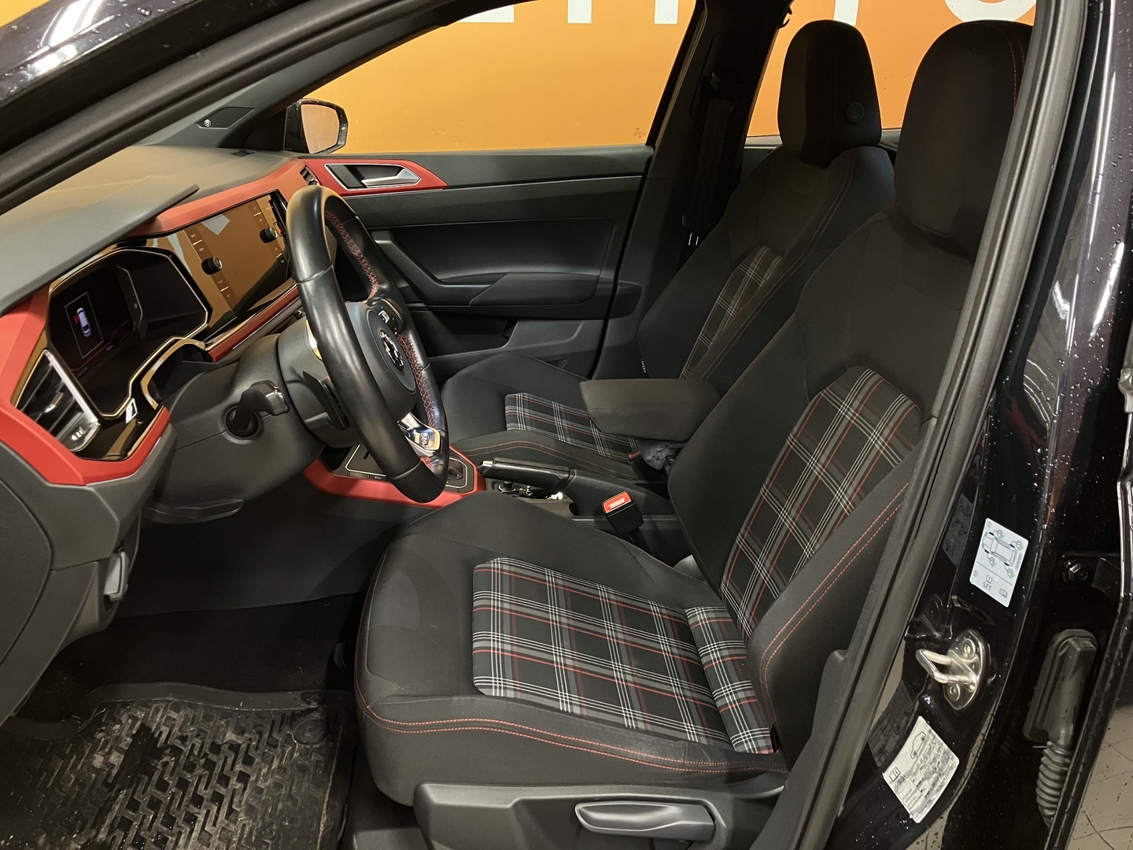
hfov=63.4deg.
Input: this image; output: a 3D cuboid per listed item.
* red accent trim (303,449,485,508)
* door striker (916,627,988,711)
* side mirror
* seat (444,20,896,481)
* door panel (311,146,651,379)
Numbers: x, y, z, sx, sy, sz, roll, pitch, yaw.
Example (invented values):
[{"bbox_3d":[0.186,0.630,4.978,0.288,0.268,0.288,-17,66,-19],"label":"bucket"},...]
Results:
[{"bbox_3d":[-0.278,0.050,1.483,0.295,0.110,0.205,-2,23,-4],"label":"red accent trim"},{"bbox_3d":[0.309,0.202,0.751,0.040,0.078,0.044,-5,24,-11],"label":"door striker"},{"bbox_3d":[-0.571,-0.681,2.088,0.100,0.135,0.195,4,24,10],"label":"side mirror"},{"bbox_3d":[0.143,-0.244,1.767,0.830,0.985,0.530,-2,23,-4],"label":"seat"},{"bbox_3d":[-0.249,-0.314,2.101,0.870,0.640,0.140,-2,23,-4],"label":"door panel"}]

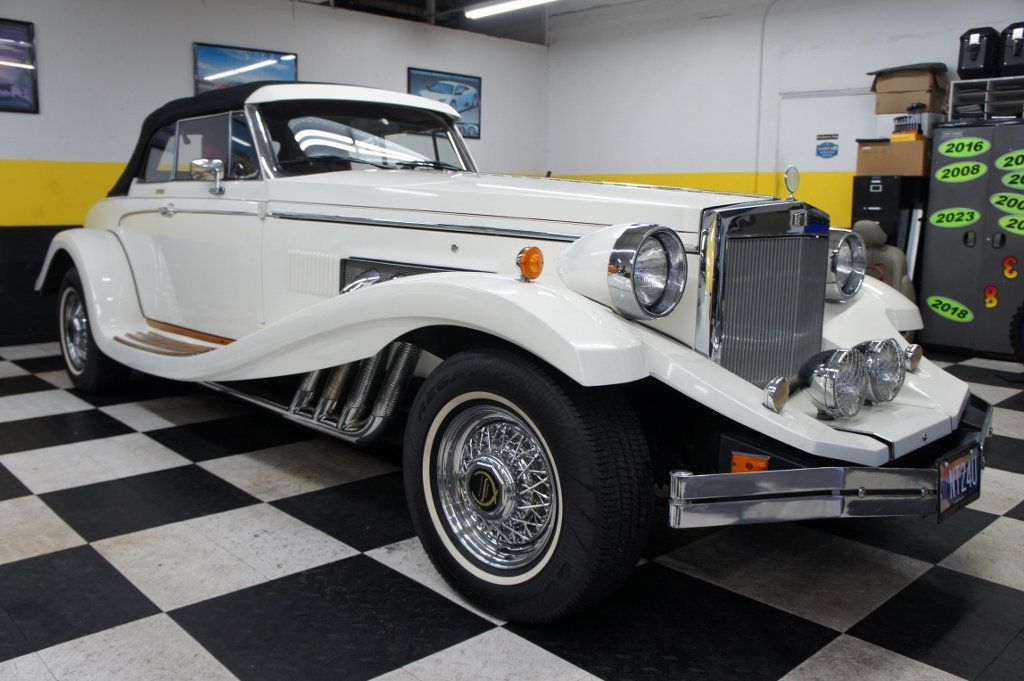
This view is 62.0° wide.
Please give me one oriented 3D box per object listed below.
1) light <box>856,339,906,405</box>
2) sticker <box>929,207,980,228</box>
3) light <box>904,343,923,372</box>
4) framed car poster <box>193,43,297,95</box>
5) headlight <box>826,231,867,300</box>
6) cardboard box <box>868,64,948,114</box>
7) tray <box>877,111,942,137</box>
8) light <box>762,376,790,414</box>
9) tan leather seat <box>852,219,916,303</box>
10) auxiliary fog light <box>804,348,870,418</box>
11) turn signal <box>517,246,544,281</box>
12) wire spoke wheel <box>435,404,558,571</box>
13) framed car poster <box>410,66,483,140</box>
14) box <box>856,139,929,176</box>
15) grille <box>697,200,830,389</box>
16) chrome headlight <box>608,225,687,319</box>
[{"bbox_3d":[0.965,0.080,2.301,0.170,0.174,0.120,-6,11,-38],"label":"light"},{"bbox_3d":[3.221,-0.894,6.207,0.006,0.145,0.378,-8,12,-43],"label":"sticker"},{"bbox_3d":[1.233,0.055,2.632,0.080,0.083,0.052,-8,12,-42],"label":"light"},{"bbox_3d":[-2.220,-2.143,7.207,0.955,0.640,0.025,-8,12,-43],"label":"framed car poster"},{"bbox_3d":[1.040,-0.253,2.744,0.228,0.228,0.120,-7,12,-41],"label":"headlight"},{"bbox_3d":[3.021,-1.875,6.463,0.340,0.340,0.440,-8,12,-43],"label":"cardboard box"},{"bbox_3d":[3.145,-1.668,6.742,0.360,0.220,0.420,-8,12,-43],"label":"tray"},{"bbox_3d":[0.647,0.130,2.101,0.085,0.092,0.055,-8,12,-43],"label":"light"},{"bbox_3d":[2.661,-0.427,6.529,0.800,0.970,0.560,-8,12,-43],"label":"tan leather seat"},{"bbox_3d":[0.810,0.099,2.163,0.170,0.176,0.120,-7,11,-39],"label":"auxiliary fog light"},{"bbox_3d":[0.037,-0.192,2.120,0.082,0.086,0.055,-7,12,-41],"label":"turn signal"},{"bbox_3d":[-0.023,0.370,2.180,0.425,0.425,0.180,9,12,44],"label":"wire spoke wheel"},{"bbox_3d":[-0.659,-2.377,8.591,0.955,0.640,0.025,-8,12,-43],"label":"framed car poster"},{"bbox_3d":[3.062,-1.419,6.727,0.420,0.275,0.540,-8,12,-43],"label":"box"},{"bbox_3d":[0.742,-0.124,2.371,0.590,0.520,0.135,-7,12,-41],"label":"grille"},{"bbox_3d":[0.343,-0.181,2.201,0.235,0.238,0.120,-8,12,-43],"label":"chrome headlight"}]

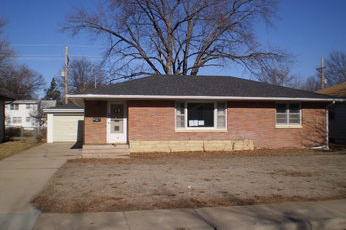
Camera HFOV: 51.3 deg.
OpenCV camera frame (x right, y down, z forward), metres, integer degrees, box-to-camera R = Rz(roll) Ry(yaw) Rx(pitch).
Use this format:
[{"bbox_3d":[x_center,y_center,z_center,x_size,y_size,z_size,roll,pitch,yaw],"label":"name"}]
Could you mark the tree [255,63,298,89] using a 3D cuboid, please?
[{"bbox_3d":[17.820,-2.864,62.000,7.600,11.800,7.400,0,-2,-11],"label":"tree"}]

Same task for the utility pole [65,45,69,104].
[{"bbox_3d":[-12.092,-2.718,41.000,0.330,10.400,0.330,0,-2,-11],"label":"utility pole"}]

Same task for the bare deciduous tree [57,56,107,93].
[{"bbox_3d":[-15.582,-3.414,62.000,8.300,12.900,8.000,0,-2,-11],"label":"bare deciduous tree"}]

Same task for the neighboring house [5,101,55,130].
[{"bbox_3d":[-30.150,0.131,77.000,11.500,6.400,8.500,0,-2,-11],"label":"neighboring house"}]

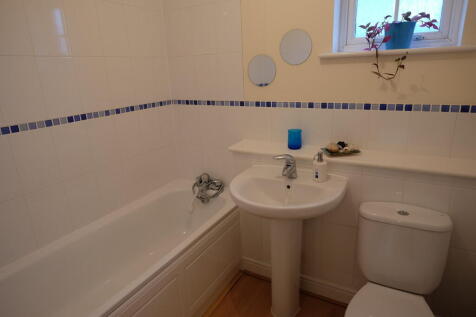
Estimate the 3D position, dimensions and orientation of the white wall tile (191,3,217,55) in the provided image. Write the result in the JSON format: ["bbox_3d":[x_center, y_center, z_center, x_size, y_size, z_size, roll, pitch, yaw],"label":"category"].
[{"bbox_3d":[-0.239,-0.894,1.939,0.200,0.320,0.010,7,20,28],"label":"white wall tile"}]

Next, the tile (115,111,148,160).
[{"bbox_3d":[-0.759,-0.167,1.952,0.010,0.311,0.204,7,20,28],"label":"tile"}]

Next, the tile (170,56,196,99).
[{"bbox_3d":[-0.403,-0.611,2.130,0.199,0.320,0.010,7,20,28],"label":"tile"}]

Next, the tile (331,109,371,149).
[{"bbox_3d":[0.671,-0.173,1.665,0.200,0.231,0.010,7,20,28],"label":"tile"}]

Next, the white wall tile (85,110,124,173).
[{"bbox_3d":[-0.857,-0.106,1.784,0.010,0.316,0.195,7,20,28],"label":"white wall tile"}]

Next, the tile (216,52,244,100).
[{"bbox_3d":[-0.049,-0.565,1.931,0.201,0.317,0.010,7,20,28],"label":"tile"}]

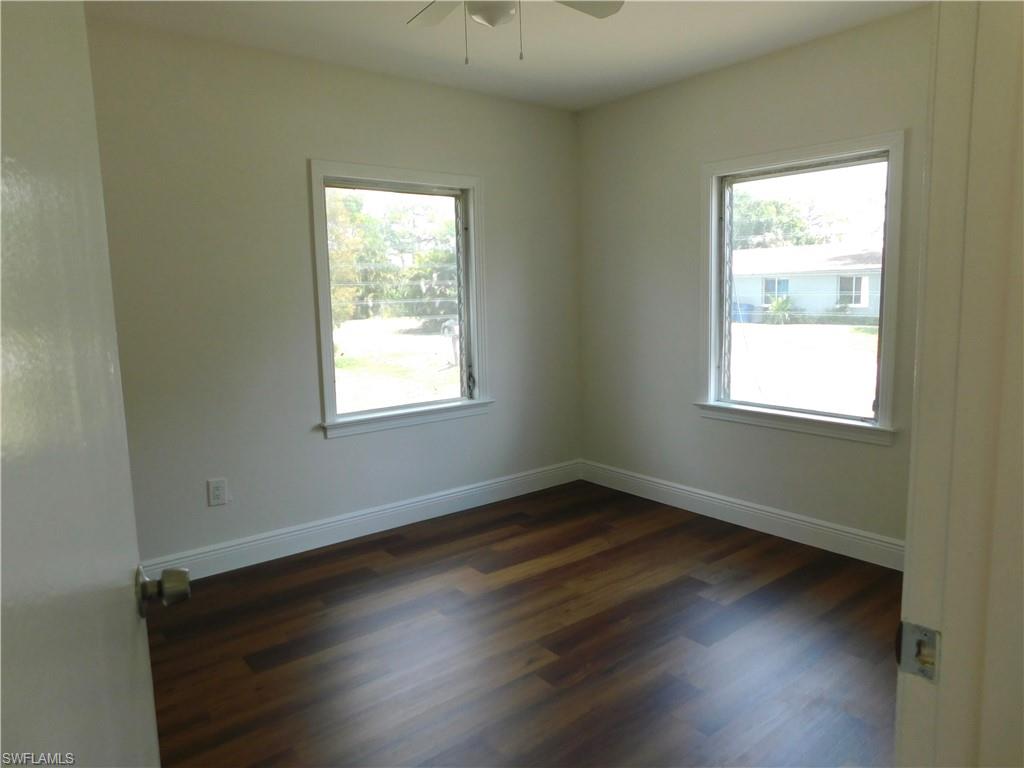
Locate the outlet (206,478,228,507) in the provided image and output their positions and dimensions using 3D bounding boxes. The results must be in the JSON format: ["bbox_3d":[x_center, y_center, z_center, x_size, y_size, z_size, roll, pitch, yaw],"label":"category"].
[{"bbox_3d":[-1.364,0.503,3.167,0.075,0.118,0.012,-7,10,-38],"label":"outlet"}]

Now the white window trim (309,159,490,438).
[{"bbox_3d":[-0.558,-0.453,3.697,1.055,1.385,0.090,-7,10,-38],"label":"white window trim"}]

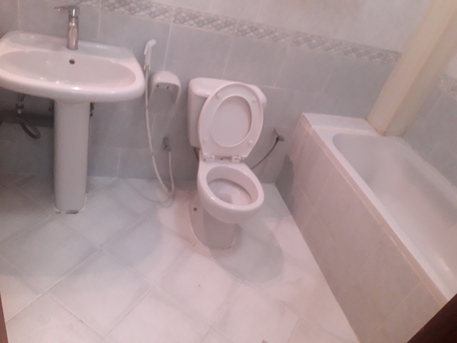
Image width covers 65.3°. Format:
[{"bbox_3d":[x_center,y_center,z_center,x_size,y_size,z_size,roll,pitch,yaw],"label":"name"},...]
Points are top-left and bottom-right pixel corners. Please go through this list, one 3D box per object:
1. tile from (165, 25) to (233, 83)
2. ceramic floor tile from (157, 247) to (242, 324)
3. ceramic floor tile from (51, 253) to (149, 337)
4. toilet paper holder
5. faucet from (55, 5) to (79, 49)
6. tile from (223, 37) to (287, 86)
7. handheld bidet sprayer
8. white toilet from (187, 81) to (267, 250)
[{"bbox_3d":[-0.155,-0.625,1.878,0.330,0.250,0.010,3,37,-21],"label":"tile"},{"bbox_3d":[-0.141,0.565,1.790,0.330,0.010,0.330,29,36,16],"label":"ceramic floor tile"},{"bbox_3d":[-0.573,0.542,1.627,0.330,0.010,0.330,29,36,16],"label":"ceramic floor tile"},{"bbox_3d":[-0.335,-0.441,1.895,0.155,0.160,0.105,3,37,-21],"label":"toilet paper holder"},{"bbox_3d":[-0.698,-0.599,1.526,0.100,0.170,0.130,3,37,-21],"label":"faucet"},{"bbox_3d":[0.153,-0.609,1.996,0.330,0.250,0.010,3,37,-21],"label":"tile"},{"bbox_3d":[-0.388,-0.577,1.772,0.060,0.160,0.035,3,37,-21],"label":"handheld bidet sprayer"},{"bbox_3d":[-0.024,-0.015,1.928,0.420,0.800,0.700,3,37,-21],"label":"white toilet"}]

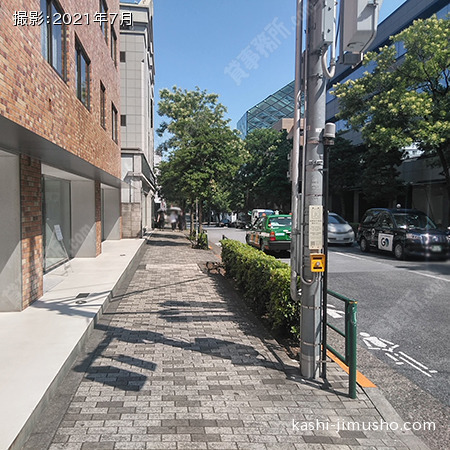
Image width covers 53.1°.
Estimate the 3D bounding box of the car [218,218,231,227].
[{"bbox_3d":[-0.100,-0.400,73.000,1.720,1.480,4.400,0,2,-7],"label":"car"}]

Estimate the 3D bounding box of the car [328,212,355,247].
[{"bbox_3d":[4.800,0.182,22.400,1.730,1.540,4.500,0,2,-7],"label":"car"}]

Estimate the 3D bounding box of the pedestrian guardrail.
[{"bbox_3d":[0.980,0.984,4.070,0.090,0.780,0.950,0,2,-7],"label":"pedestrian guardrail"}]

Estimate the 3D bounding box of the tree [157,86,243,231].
[{"bbox_3d":[-1.190,-2.813,21.000,4.000,7.300,4.000,0,2,-7],"label":"tree"}]

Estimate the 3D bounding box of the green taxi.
[{"bbox_3d":[2.190,0.279,19.300,1.690,1.550,4.650,0,2,-7],"label":"green taxi"}]

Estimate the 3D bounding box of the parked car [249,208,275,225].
[{"bbox_3d":[3.545,-0.458,41.900,1.550,1.920,3.700,0,2,-7],"label":"parked car"}]

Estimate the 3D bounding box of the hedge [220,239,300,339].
[{"bbox_3d":[0.530,0.867,8.150,0.480,0.740,6.100,0,2,-7],"label":"hedge"}]

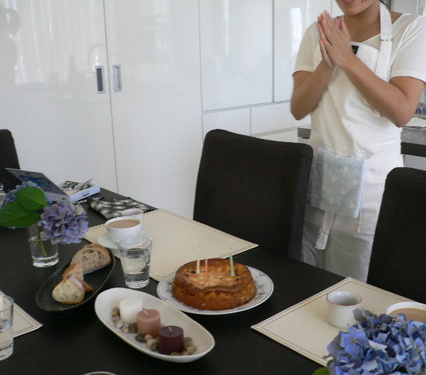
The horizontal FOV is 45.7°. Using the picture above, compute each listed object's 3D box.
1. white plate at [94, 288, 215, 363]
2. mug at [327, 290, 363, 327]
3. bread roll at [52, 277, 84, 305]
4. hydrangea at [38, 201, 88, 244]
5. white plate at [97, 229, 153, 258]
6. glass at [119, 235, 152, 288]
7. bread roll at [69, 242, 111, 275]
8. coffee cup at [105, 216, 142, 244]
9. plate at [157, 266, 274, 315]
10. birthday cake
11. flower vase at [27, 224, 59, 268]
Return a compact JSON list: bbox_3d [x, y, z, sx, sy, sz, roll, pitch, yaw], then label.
[{"bbox_3d":[-0.118,0.265,0.941,0.131,0.043,0.322,-14,19,-40],"label":"white plate"},{"bbox_3d":[0.258,0.239,0.993,0.067,0.048,0.067,-1,15,0],"label":"mug"},{"bbox_3d":[-0.305,0.218,1.079,0.069,0.047,0.042,0,15,6],"label":"bread roll"},{"bbox_3d":[-0.377,0.088,1.265,0.125,0.112,0.118,-1,15,0],"label":"hydrangea"},{"bbox_3d":[-0.244,0.154,1.415,0.155,0.022,0.155,-1,15,0],"label":"white plate"},{"bbox_3d":[-0.178,0.178,1.172,0.077,0.098,0.077,-1,15,0],"label":"glass"},{"bbox_3d":[-0.299,0.169,1.232,0.100,0.060,0.045,-11,18,-33],"label":"bread roll"},{"bbox_3d":[-0.247,0.127,1.404,0.100,0.062,0.100,-1,15,0],"label":"coffee cup"},{"bbox_3d":[0.006,0.227,1.110,0.255,0.025,0.255,-1,15,0],"label":"plate"},{"bbox_3d":[0.004,0.205,1.110,0.187,0.047,0.187,-1,15,0],"label":"birthday cake"},{"bbox_3d":[-0.433,0.144,1.299,0.067,0.108,0.067,-1,15,0],"label":"flower vase"}]

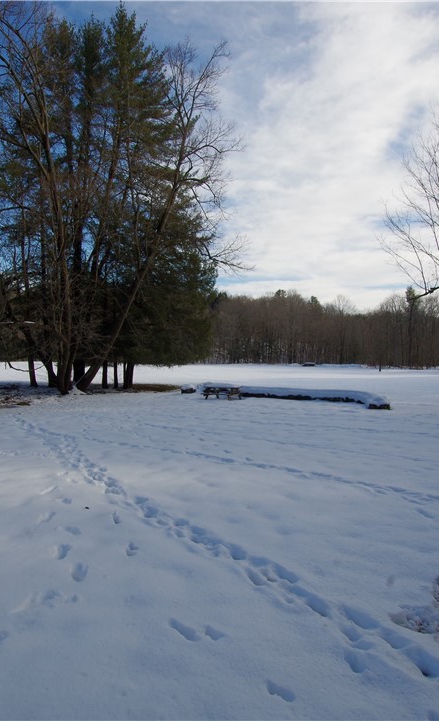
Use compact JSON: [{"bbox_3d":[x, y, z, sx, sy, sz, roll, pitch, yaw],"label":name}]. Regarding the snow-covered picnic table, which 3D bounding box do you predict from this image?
[{"bbox_3d":[0.210,1.670,23.600,1.830,0.770,1.500,0,0,27],"label":"snow-covered picnic table"}]

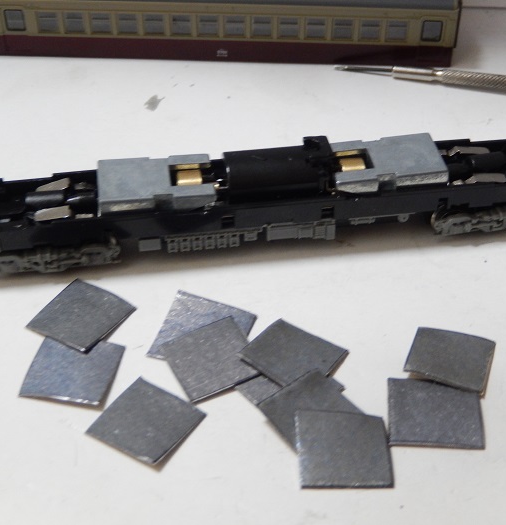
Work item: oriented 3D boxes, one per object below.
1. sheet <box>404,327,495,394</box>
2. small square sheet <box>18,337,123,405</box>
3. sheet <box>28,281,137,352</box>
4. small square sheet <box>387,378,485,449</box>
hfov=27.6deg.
[{"bbox_3d":[0.035,0.017,0.182,0.014,0.001,0.014,13,39,15],"label":"sheet"},{"bbox_3d":[-0.031,0.019,0.179,0.014,0.001,0.014,7,41,8],"label":"small square sheet"},{"bbox_3d":[-0.031,0.010,0.189,0.014,0.001,0.014,23,45,25],"label":"sheet"},{"bbox_3d":[0.031,0.025,0.173,0.015,0.001,0.014,4,40,4],"label":"small square sheet"}]

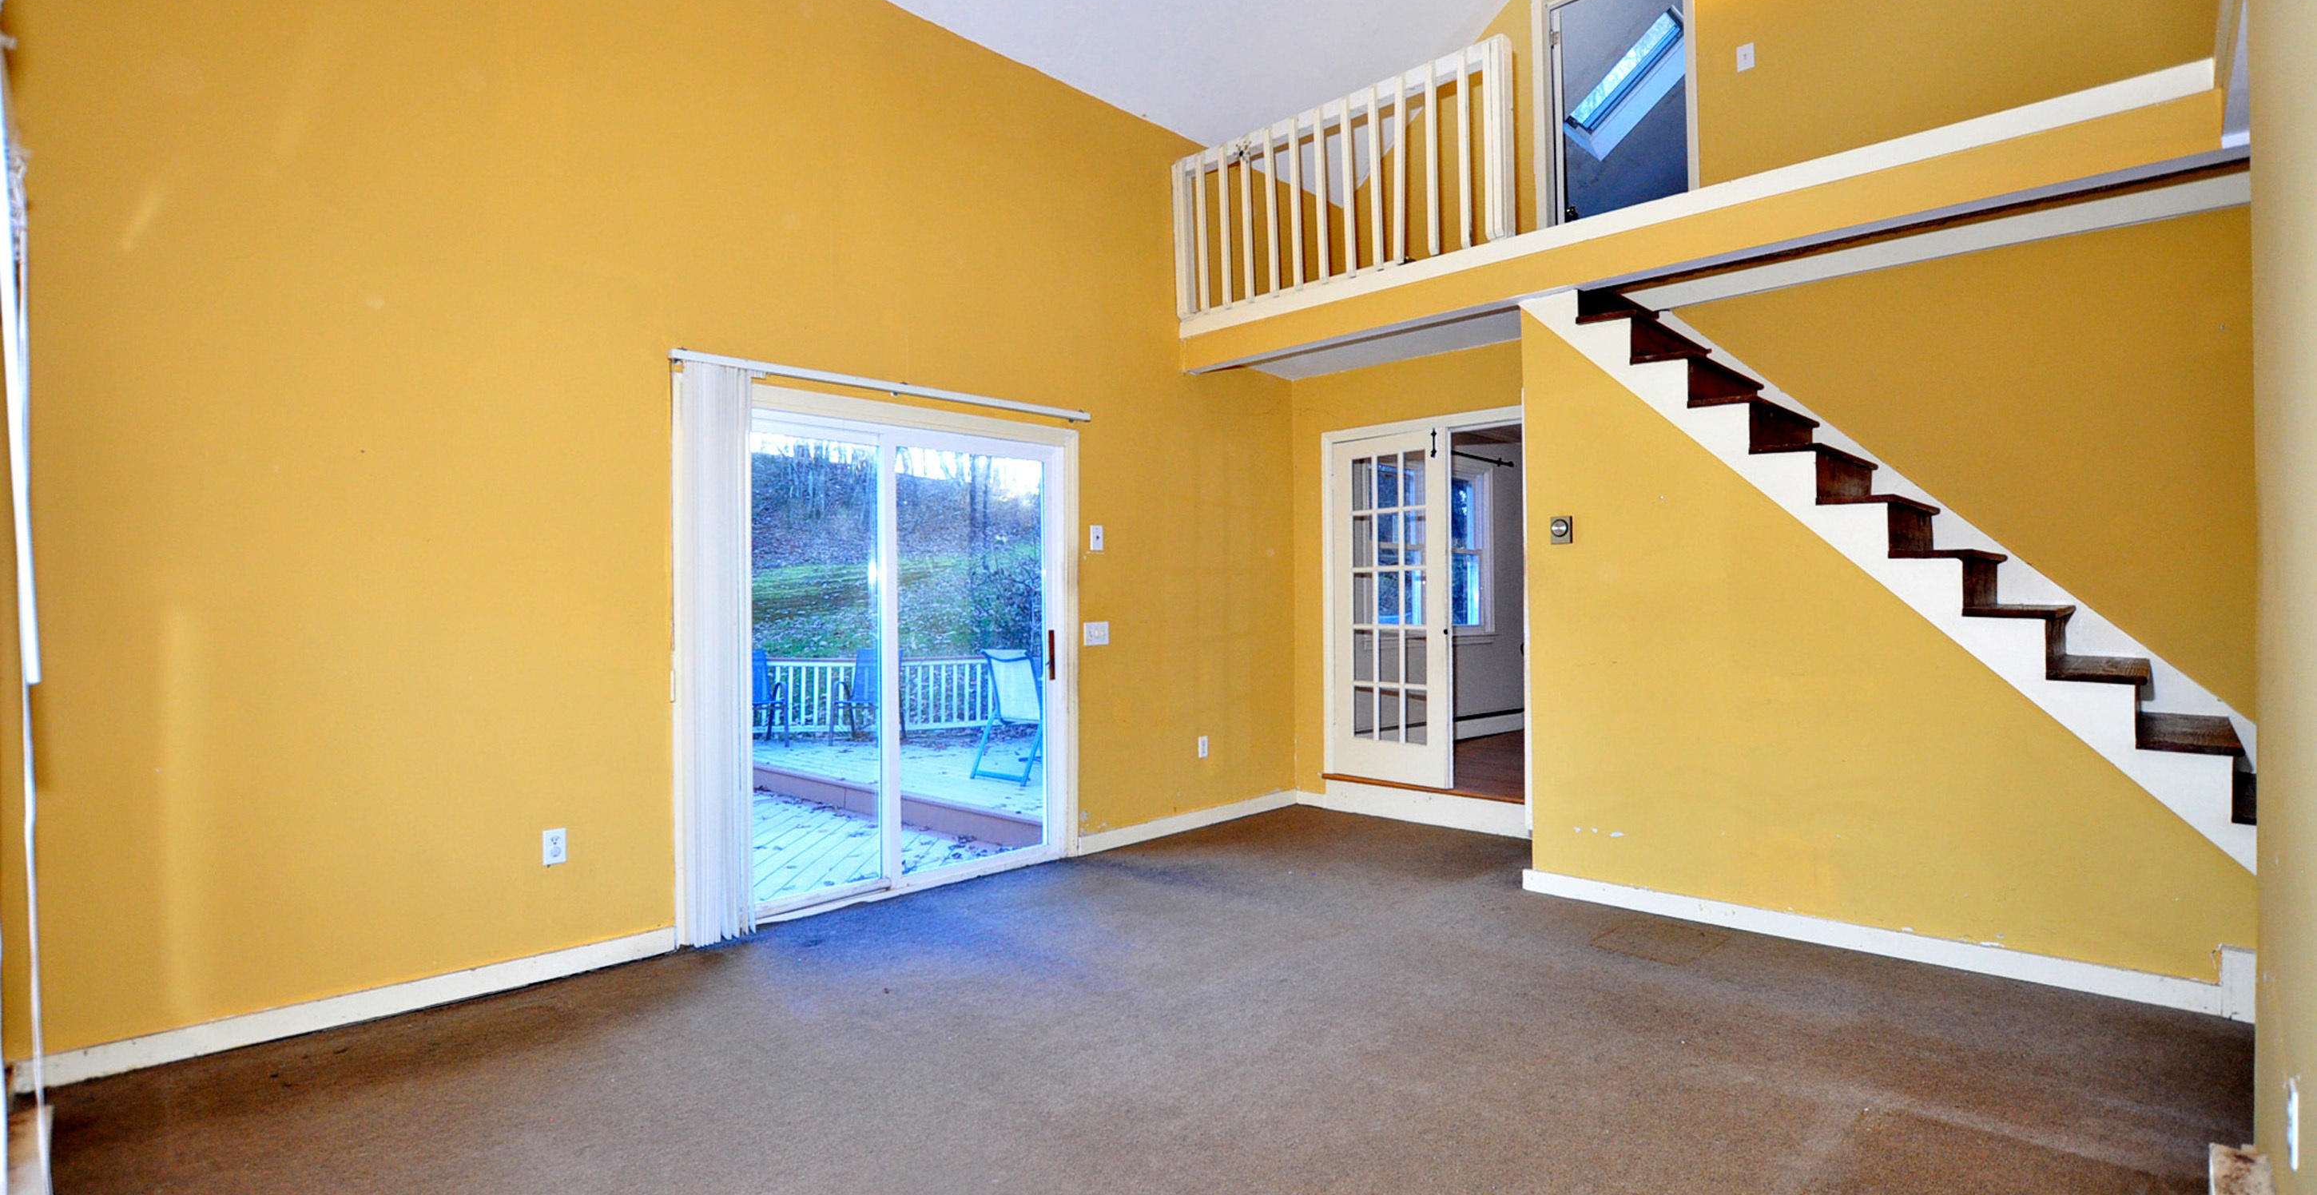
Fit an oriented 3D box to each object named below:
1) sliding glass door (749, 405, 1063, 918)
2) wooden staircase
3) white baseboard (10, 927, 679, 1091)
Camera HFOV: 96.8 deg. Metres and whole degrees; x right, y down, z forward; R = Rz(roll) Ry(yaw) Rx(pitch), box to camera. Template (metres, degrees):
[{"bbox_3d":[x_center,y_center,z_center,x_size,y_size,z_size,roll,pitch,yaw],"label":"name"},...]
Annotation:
[{"bbox_3d":[-1.106,0.259,4.518,1.726,2.015,0.114,0,-1,-45],"label":"sliding glass door"},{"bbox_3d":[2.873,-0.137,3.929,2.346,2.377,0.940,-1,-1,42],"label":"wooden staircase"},{"bbox_3d":[-2.351,1.242,3.213,1.627,0.083,0.021,0,-1,-45],"label":"white baseboard"}]

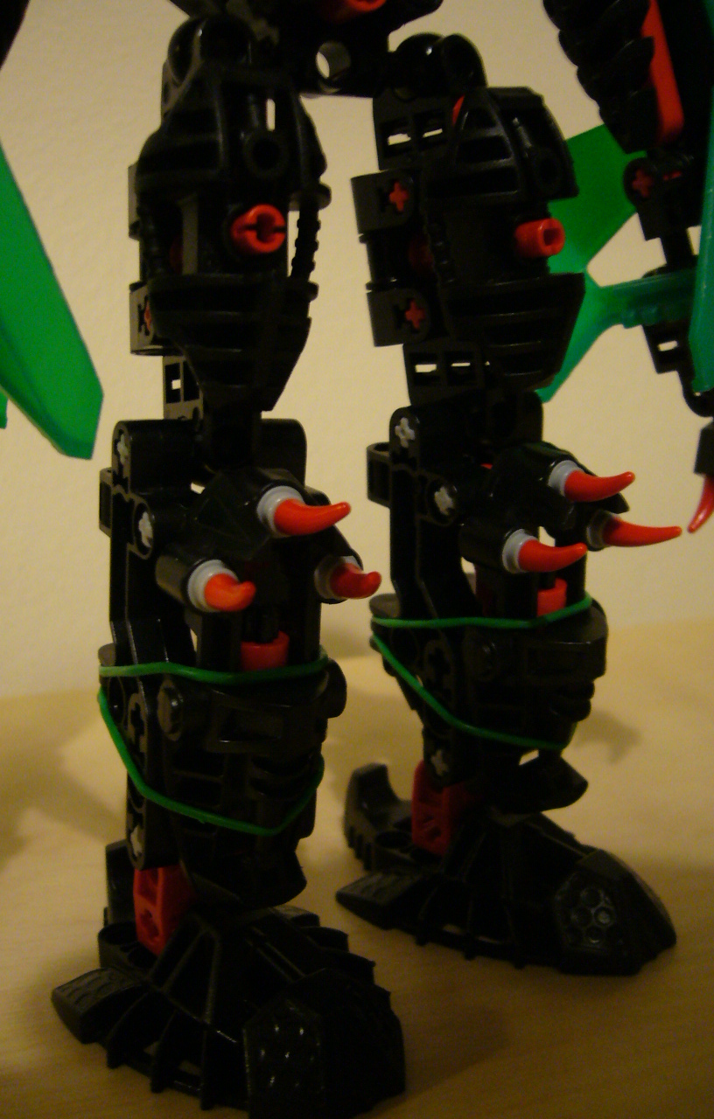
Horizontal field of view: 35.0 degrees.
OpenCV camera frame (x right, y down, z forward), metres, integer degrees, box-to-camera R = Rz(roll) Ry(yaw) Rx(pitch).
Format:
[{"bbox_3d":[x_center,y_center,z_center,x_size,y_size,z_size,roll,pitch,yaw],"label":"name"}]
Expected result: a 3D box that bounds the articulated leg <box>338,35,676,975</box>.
[{"bbox_3d":[0.021,-0.004,0.178,0.057,0.139,0.044,8,21,35],"label":"articulated leg"}]

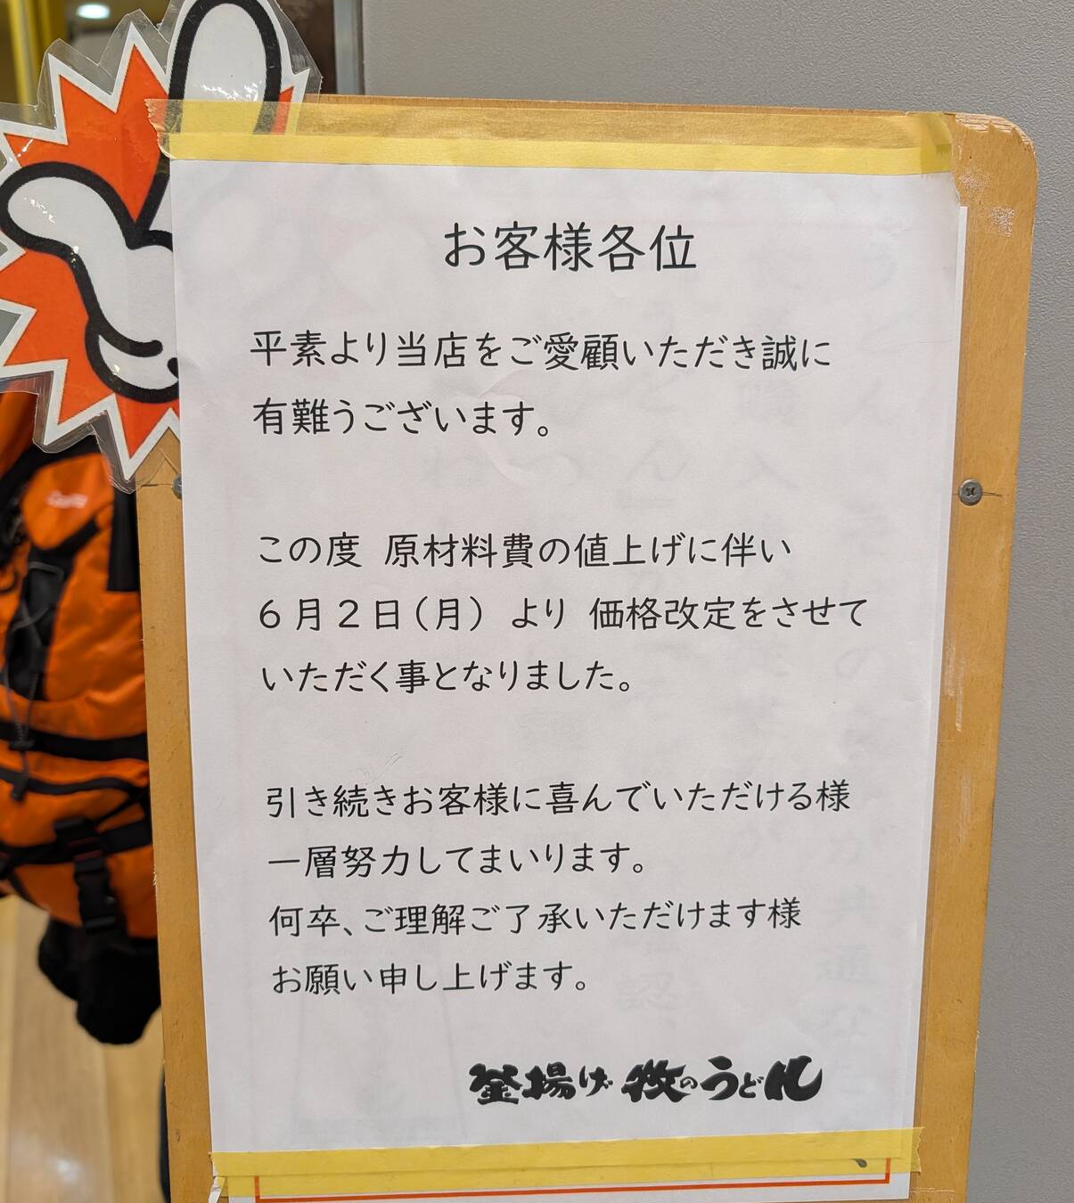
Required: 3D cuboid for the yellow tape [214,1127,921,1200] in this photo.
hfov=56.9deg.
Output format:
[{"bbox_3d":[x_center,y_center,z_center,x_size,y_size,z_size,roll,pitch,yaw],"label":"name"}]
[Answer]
[{"bbox_3d":[0.016,0.240,0.423,0.303,0.021,0.003,-1,8,-2],"label":"yellow tape"}]

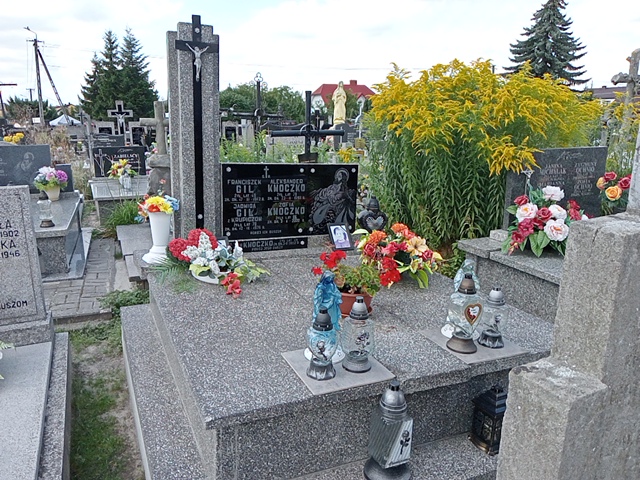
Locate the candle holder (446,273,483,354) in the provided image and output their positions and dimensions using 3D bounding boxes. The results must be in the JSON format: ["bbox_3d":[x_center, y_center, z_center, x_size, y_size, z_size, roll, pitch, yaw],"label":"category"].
[{"bbox_3d":[0.616,0.306,2.175,0.140,0.330,0.130,-2,13,-16],"label":"candle holder"}]

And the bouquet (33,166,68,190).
[{"bbox_3d":[-2.835,-0.645,5.459,0.330,0.258,0.330,-4,14,-24],"label":"bouquet"}]

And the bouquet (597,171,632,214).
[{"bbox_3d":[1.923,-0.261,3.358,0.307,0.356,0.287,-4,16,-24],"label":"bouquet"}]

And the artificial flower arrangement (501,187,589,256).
[{"bbox_3d":[1.240,-0.120,2.842,0.465,0.342,0.396,-4,16,-24],"label":"artificial flower arrangement"}]

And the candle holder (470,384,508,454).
[{"bbox_3d":[0.724,0.717,2.128,0.129,0.267,0.129,-4,16,-24],"label":"candle holder"}]

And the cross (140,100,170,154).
[{"bbox_3d":[-1.596,-1.113,5.146,0.354,0.520,0.103,-4,14,-24],"label":"cross"}]

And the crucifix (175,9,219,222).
[{"bbox_3d":[-0.732,-0.652,3.151,0.257,1.340,0.050,-4,14,-24],"label":"crucifix"}]

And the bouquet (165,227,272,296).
[{"bbox_3d":[-0.555,0.110,2.955,0.544,0.277,0.515,-4,16,-24],"label":"bouquet"}]

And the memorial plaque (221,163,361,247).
[{"bbox_3d":[-0.183,-0.274,3.598,1.012,0.510,0.052,-4,14,-24],"label":"memorial plaque"}]

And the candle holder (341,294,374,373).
[{"bbox_3d":[0.152,0.357,1.981,0.125,0.285,0.125,2,13,0],"label":"candle holder"}]

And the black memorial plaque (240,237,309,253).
[{"bbox_3d":[-0.364,0.042,3.572,0.602,0.088,0.024,-4,14,-24],"label":"black memorial plaque"}]

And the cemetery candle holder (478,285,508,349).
[{"bbox_3d":[0.771,0.331,2.276,0.120,0.258,0.120,3,13,2],"label":"cemetery candle holder"}]

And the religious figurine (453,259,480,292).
[{"bbox_3d":[0.671,0.261,2.395,0.163,0.358,0.148,-4,16,-24],"label":"religious figurine"}]

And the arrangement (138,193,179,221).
[{"bbox_3d":[-1.030,-0.214,3.302,0.280,0.190,0.250,-4,14,-24],"label":"arrangement"}]

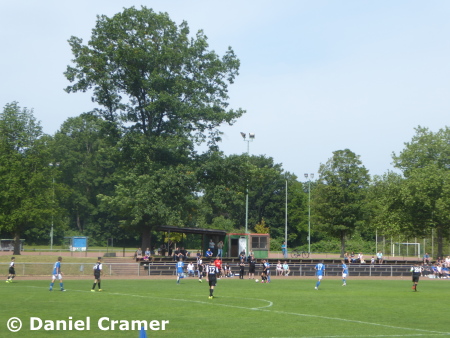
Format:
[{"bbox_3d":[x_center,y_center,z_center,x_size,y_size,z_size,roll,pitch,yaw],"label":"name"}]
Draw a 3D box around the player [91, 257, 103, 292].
[{"bbox_3d":[-6.484,5.349,59.300,0.520,1.740,0.520,5,-6,-45],"label":"player"}]

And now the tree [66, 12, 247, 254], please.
[{"bbox_3d":[-7.628,-4.266,128.919,19.400,27.500,18.800,1,-4,0],"label":"tree"}]

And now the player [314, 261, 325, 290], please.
[{"bbox_3d":[5.530,6.244,68.500,0.600,1.730,0.600,-1,-4,18],"label":"player"}]

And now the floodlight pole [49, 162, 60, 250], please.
[{"bbox_3d":[-29.929,6.637,205.000,1.900,15.400,0.900,3,-5,-26],"label":"floodlight pole"}]

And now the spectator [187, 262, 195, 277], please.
[{"bbox_3d":[-2.989,8.783,102.000,0.600,1.270,0.750,2,-4,-14],"label":"spectator"}]

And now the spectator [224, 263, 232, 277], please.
[{"bbox_3d":[0.374,9.082,105.155,0.550,1.180,0.750,2,-4,-27],"label":"spectator"}]

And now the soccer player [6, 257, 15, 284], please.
[{"bbox_3d":[-14.808,7.023,81.000,0.650,1.750,0.500,2,-4,-17],"label":"soccer player"}]

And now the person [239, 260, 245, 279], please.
[{"bbox_3d":[1.446,8.407,98.514,0.500,1.660,0.380,1,-4,-9],"label":"person"}]

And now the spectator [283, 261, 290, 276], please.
[{"bbox_3d":[5.939,9.471,112.046,0.550,1.380,0.800,2,-4,-27],"label":"spectator"}]

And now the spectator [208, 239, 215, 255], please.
[{"bbox_3d":[-1.288,7.888,116.000,0.570,1.750,0.380,2,-4,-18],"label":"spectator"}]

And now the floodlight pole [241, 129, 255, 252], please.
[{"bbox_3d":[2.844,3.155,146.000,1.850,15.400,0.900,3,-5,-26],"label":"floodlight pole"}]

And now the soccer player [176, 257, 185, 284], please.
[{"bbox_3d":[-2.919,6.817,78.000,0.550,1.770,0.700,2,-4,-14],"label":"soccer player"}]

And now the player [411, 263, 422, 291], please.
[{"bbox_3d":[10.825,6.126,66.280,0.600,1.590,0.500,1,-4,-12],"label":"player"}]

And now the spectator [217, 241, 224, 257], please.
[{"bbox_3d":[-0.443,8.399,123.058,0.550,1.740,0.450,3,-5,-37],"label":"spectator"}]

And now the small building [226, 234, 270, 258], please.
[{"bbox_3d":[2.164,8.070,122.983,4.600,2.510,2.000,2,-4,-26],"label":"small building"}]

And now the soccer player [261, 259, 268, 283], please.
[{"bbox_3d":[2.858,7.437,85.362,0.550,1.690,0.500,-3,-5,45],"label":"soccer player"}]

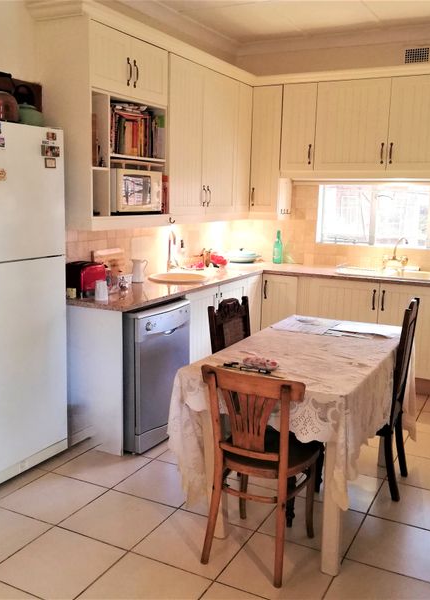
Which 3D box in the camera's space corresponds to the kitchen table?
[{"bbox_3d":[0.482,0.617,3.159,0.780,0.775,1.450,6,11,27],"label":"kitchen table"}]

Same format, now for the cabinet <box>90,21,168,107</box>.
[{"bbox_3d":[-0.634,-1.390,3.639,0.342,0.350,0.794,6,11,27],"label":"cabinet"}]

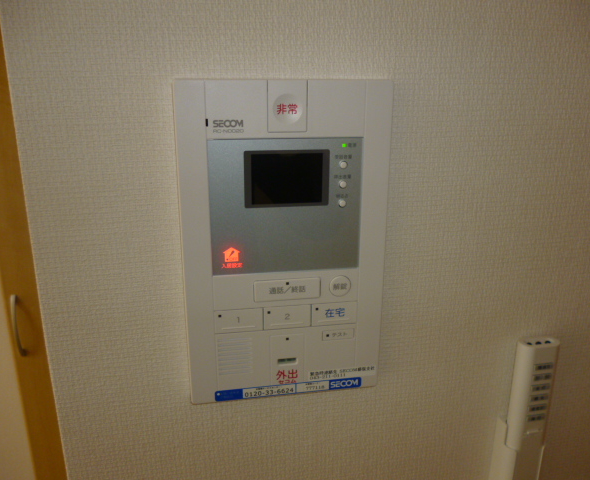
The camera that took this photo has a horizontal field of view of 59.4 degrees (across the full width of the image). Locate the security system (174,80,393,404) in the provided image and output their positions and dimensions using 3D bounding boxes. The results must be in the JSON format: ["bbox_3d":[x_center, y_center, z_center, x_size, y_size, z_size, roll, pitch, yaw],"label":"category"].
[{"bbox_3d":[-0.009,0.006,0.459,0.175,0.282,0.025,-2,16,-9],"label":"security system"}]

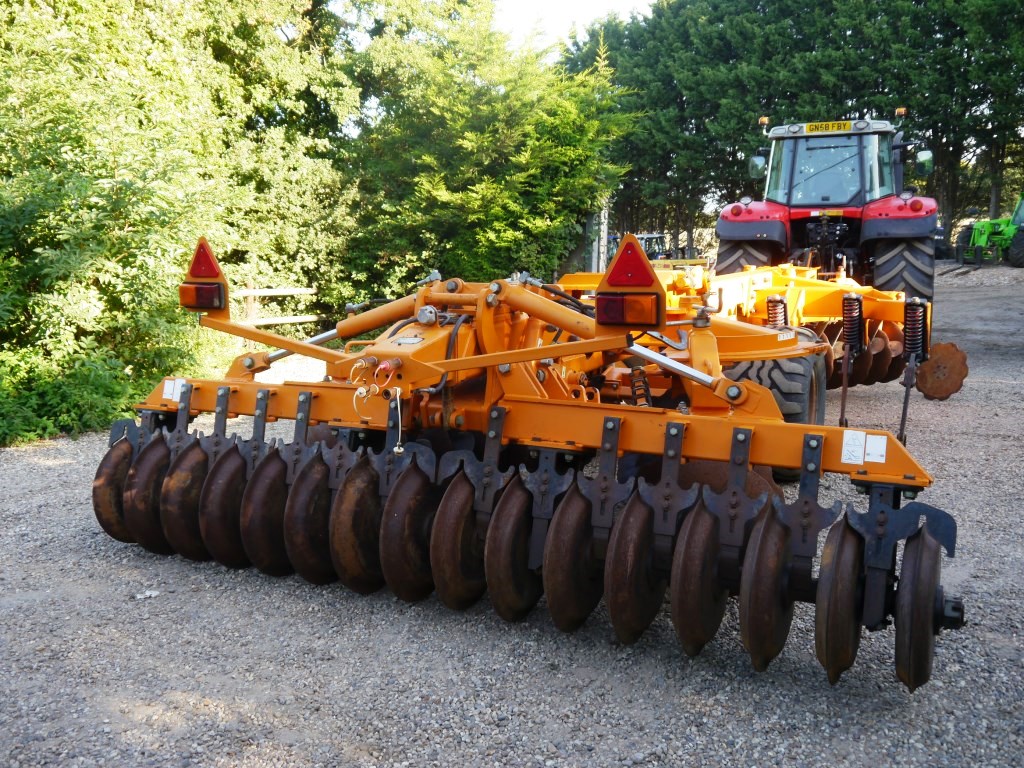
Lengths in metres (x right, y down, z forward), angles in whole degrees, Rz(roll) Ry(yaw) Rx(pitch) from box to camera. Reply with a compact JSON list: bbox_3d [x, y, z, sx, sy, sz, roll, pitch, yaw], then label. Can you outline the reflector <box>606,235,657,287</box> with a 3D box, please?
[{"bbox_3d":[0.390,-0.398,3.101,0.163,0.155,0.020,4,9,26],"label":"reflector"}]

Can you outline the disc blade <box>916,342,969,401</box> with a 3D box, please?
[{"bbox_3d":[3.661,-0.104,8.050,0.500,0.500,0.060,4,9,24],"label":"disc blade"}]

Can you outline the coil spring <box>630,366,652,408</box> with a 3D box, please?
[{"bbox_3d":[0.650,0.023,4.750,0.090,0.230,0.090,-10,9,27],"label":"coil spring"}]

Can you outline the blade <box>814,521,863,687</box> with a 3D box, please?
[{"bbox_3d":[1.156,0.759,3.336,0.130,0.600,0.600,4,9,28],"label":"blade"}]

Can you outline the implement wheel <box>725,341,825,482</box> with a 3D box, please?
[{"bbox_3d":[1.790,0.126,6.337,0.510,1.050,1.050,4,9,28],"label":"implement wheel"}]

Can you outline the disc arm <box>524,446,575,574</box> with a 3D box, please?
[{"bbox_3d":[0.139,0.512,3.811,0.240,0.510,0.130,4,9,28],"label":"disc arm"}]

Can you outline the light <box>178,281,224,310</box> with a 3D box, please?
[{"bbox_3d":[-1.294,-0.363,3.945,0.215,0.107,0.065,4,9,26],"label":"light"}]

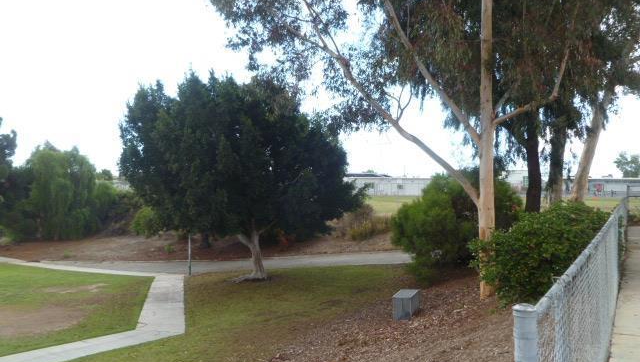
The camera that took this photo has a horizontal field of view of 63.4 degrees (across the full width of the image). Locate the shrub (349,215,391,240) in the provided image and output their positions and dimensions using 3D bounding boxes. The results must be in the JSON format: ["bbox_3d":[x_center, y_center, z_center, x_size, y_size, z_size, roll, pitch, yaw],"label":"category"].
[{"bbox_3d":[2.821,2.650,29.500,2.350,1.340,1.900,0,-1,0],"label":"shrub"}]

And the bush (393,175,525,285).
[{"bbox_3d":[4.219,1.406,16.000,3.880,3.330,3.600,0,-1,0],"label":"bush"}]

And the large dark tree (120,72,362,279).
[{"bbox_3d":[-3.260,-0.228,21.500,9.850,8.470,9.200,0,-1,0],"label":"large dark tree"}]

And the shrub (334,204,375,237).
[{"bbox_3d":[1.999,2.289,30.000,2.270,1.930,2.000,0,-1,0],"label":"shrub"}]

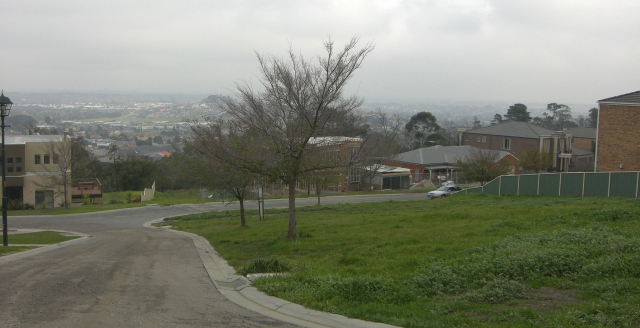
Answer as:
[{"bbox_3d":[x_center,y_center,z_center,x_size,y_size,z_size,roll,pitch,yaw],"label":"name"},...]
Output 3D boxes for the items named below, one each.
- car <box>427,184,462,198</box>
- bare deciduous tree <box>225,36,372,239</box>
[{"bbox_3d":[13.797,3.014,74.000,4.650,1.430,1.780,-2,6,-28],"label":"car"},{"bbox_3d":[-0.640,-0.700,20.030,4.400,5.750,4.400,1,5,0],"label":"bare deciduous tree"}]

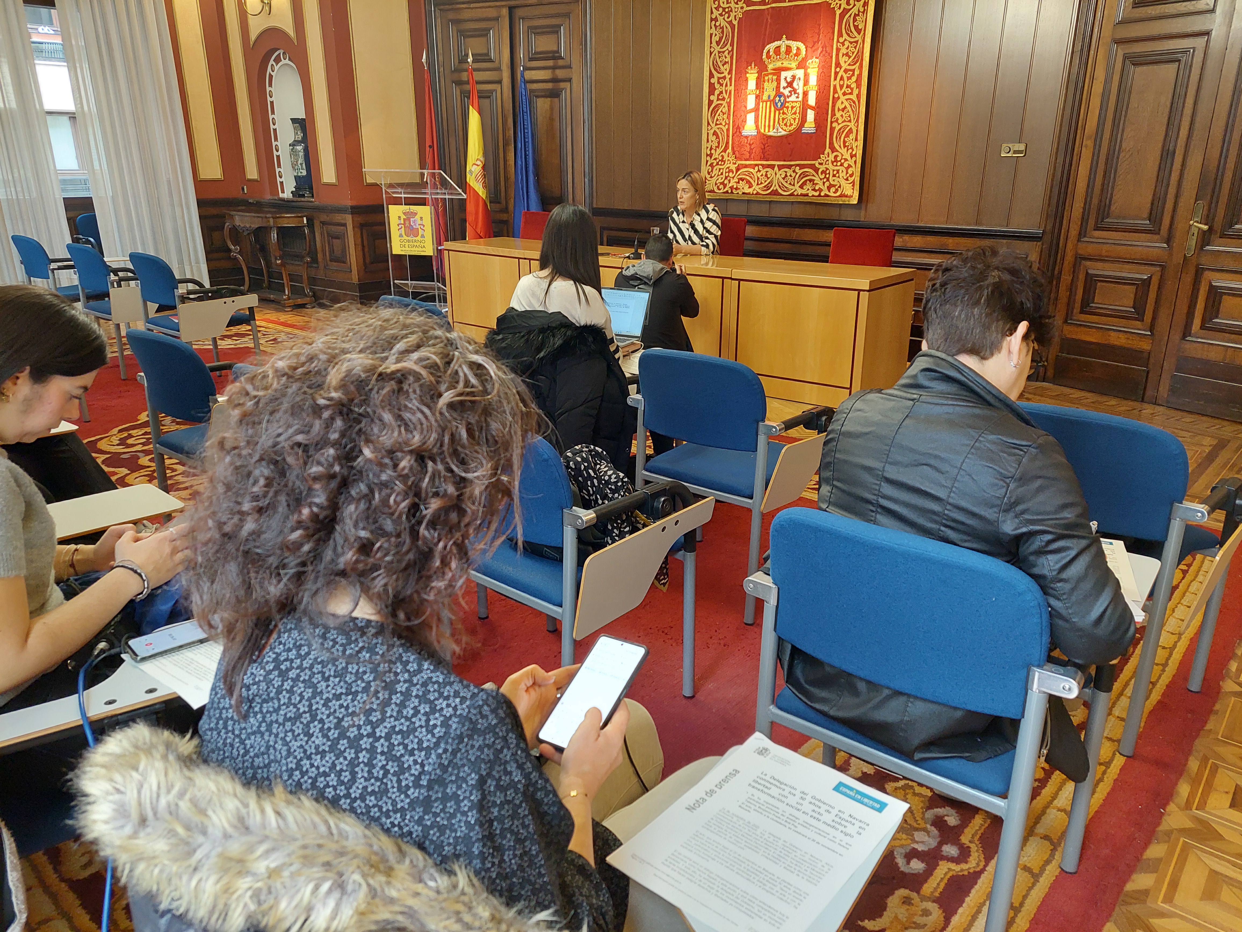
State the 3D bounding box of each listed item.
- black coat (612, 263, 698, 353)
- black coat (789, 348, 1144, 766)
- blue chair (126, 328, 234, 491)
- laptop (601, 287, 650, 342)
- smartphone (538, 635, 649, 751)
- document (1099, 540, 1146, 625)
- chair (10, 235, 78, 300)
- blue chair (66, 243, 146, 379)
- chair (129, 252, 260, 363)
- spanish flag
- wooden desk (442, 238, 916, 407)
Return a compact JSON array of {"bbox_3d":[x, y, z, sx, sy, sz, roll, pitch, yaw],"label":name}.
[{"bbox_3d":[0.202,-0.897,4.900,0.490,0.560,0.400,4,19,11],"label":"black coat"},{"bbox_3d":[0.612,0.142,1.550,0.560,0.660,0.450,15,24,37],"label":"black coat"},{"bbox_3d":[-1.377,-0.095,3.193,0.605,0.848,0.520,14,24,35],"label":"blue chair"},{"bbox_3d":[-0.084,-0.638,3.645,0.325,0.215,0.300,12,22,31],"label":"laptop"},{"bbox_3d":[-0.033,0.285,1.073,0.077,0.010,0.163,10,50,36],"label":"smartphone"},{"bbox_3d":[0.874,0.185,1.675,0.210,0.006,0.297,8,21,22],"label":"document"},{"bbox_3d":[-4.312,-1.356,6.797,0.585,0.848,0.520,14,23,34],"label":"chair"},{"bbox_3d":[-3.442,-1.106,6.084,0.605,0.848,0.520,14,24,35],"label":"blue chair"},{"bbox_3d":[-2.696,-0.915,5.542,0.599,0.842,0.512,14,23,35],"label":"chair"},{"bbox_3d":[-1.369,-2.906,8.416,0.280,1.830,0.170,16,25,38],"label":"spanish flag"},{"bbox_3d":[0.180,-1.167,6.377,3.801,0.772,0.682,16,25,38],"label":"wooden desk"}]

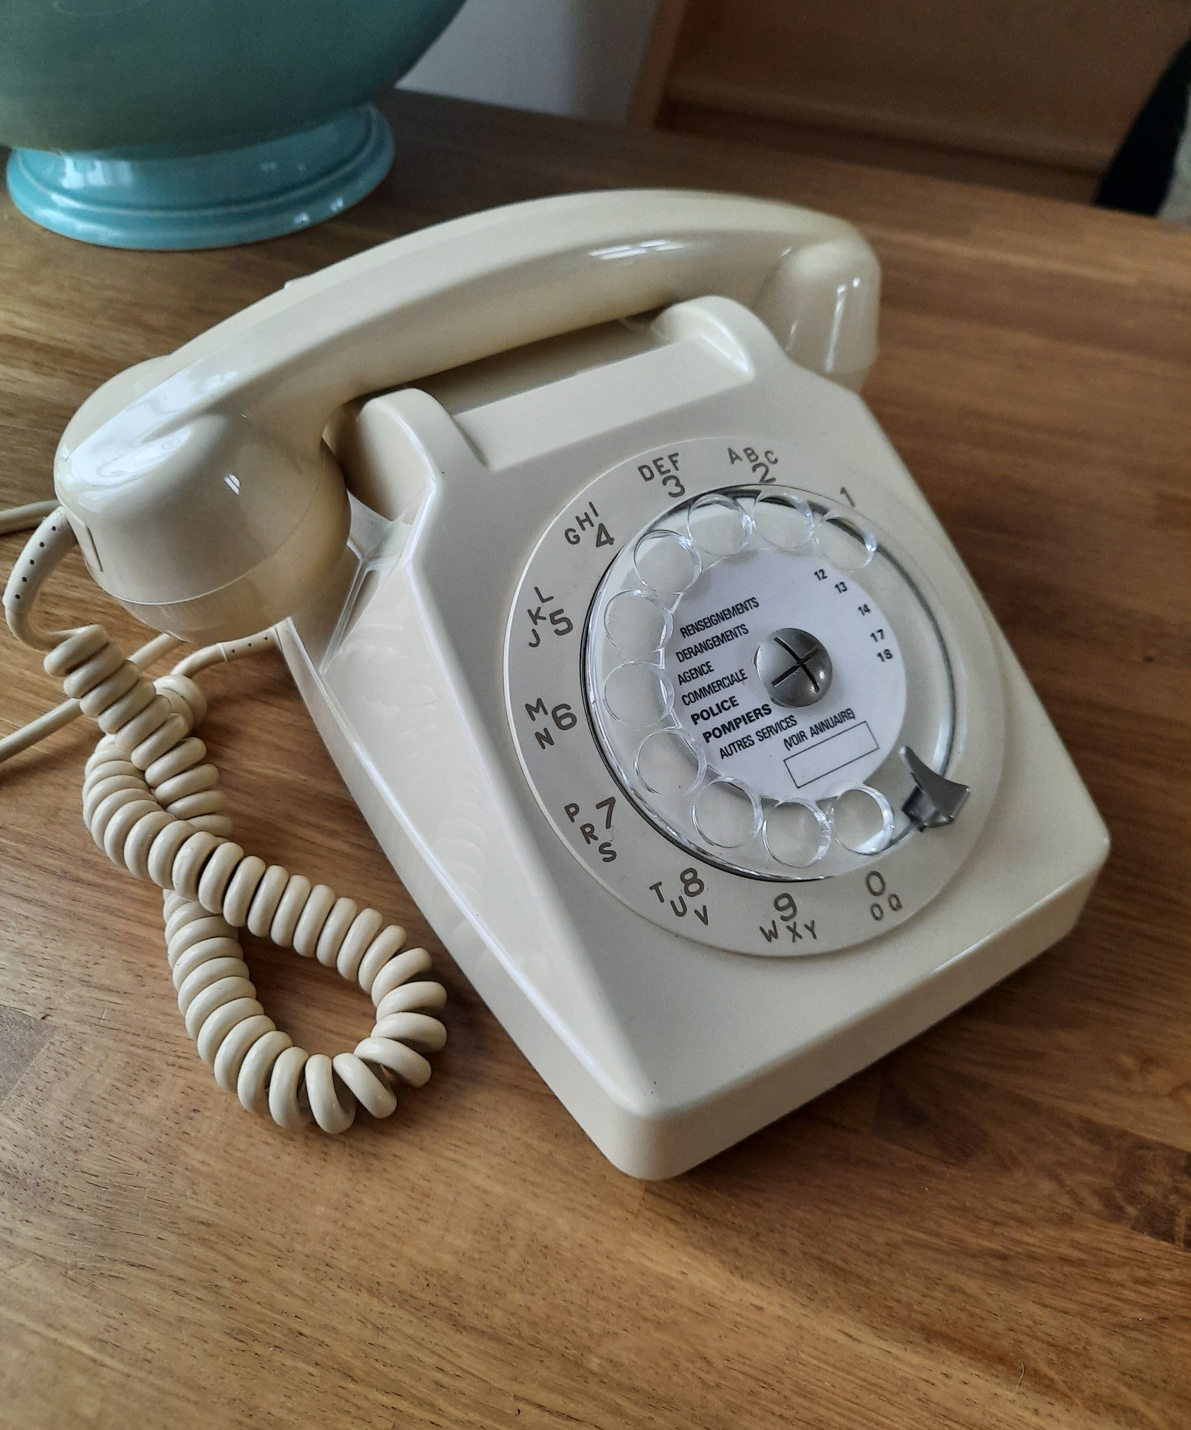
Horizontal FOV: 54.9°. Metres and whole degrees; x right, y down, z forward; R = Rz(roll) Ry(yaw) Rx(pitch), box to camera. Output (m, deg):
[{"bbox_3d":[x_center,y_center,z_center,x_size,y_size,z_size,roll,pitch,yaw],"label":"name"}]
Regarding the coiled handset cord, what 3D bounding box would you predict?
[{"bbox_3d":[-0.083,0.016,0.257,0.062,0.066,0.152,-24,55,-20],"label":"coiled handset cord"}]

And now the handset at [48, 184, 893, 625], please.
[{"bbox_3d":[-0.021,-0.093,0.298,0.236,0.071,0.063,-24,55,-20],"label":"handset"}]

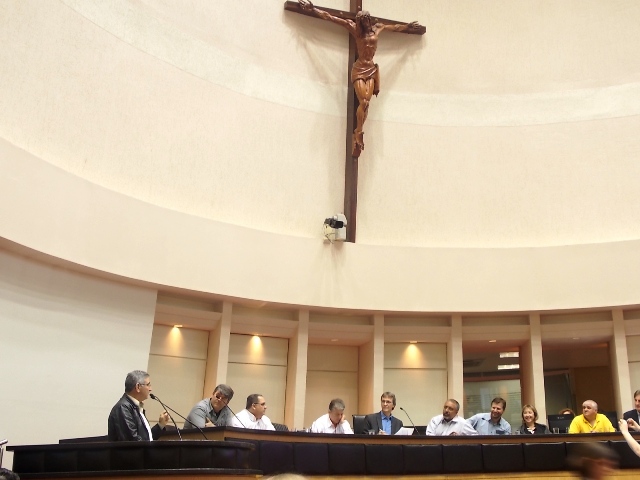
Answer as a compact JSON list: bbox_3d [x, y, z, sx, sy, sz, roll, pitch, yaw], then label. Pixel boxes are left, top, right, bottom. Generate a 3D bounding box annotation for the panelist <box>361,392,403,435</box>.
[{"bbox_3d":[0.720,2.336,9.661,0.560,1.270,0.750,4,-21,-5],"label":"panelist"}]

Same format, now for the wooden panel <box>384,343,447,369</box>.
[{"bbox_3d":[1.362,1.679,12.324,0.920,0.390,0.050,1,-21,4],"label":"wooden panel"}]

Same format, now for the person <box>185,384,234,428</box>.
[{"bbox_3d":[-1.263,2.171,9.208,0.600,1.270,0.750,8,-21,-13],"label":"person"}]

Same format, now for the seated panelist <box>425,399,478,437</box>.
[{"bbox_3d":[1.492,2.374,9.499,0.600,1.220,0.750,1,-21,4],"label":"seated panelist"}]

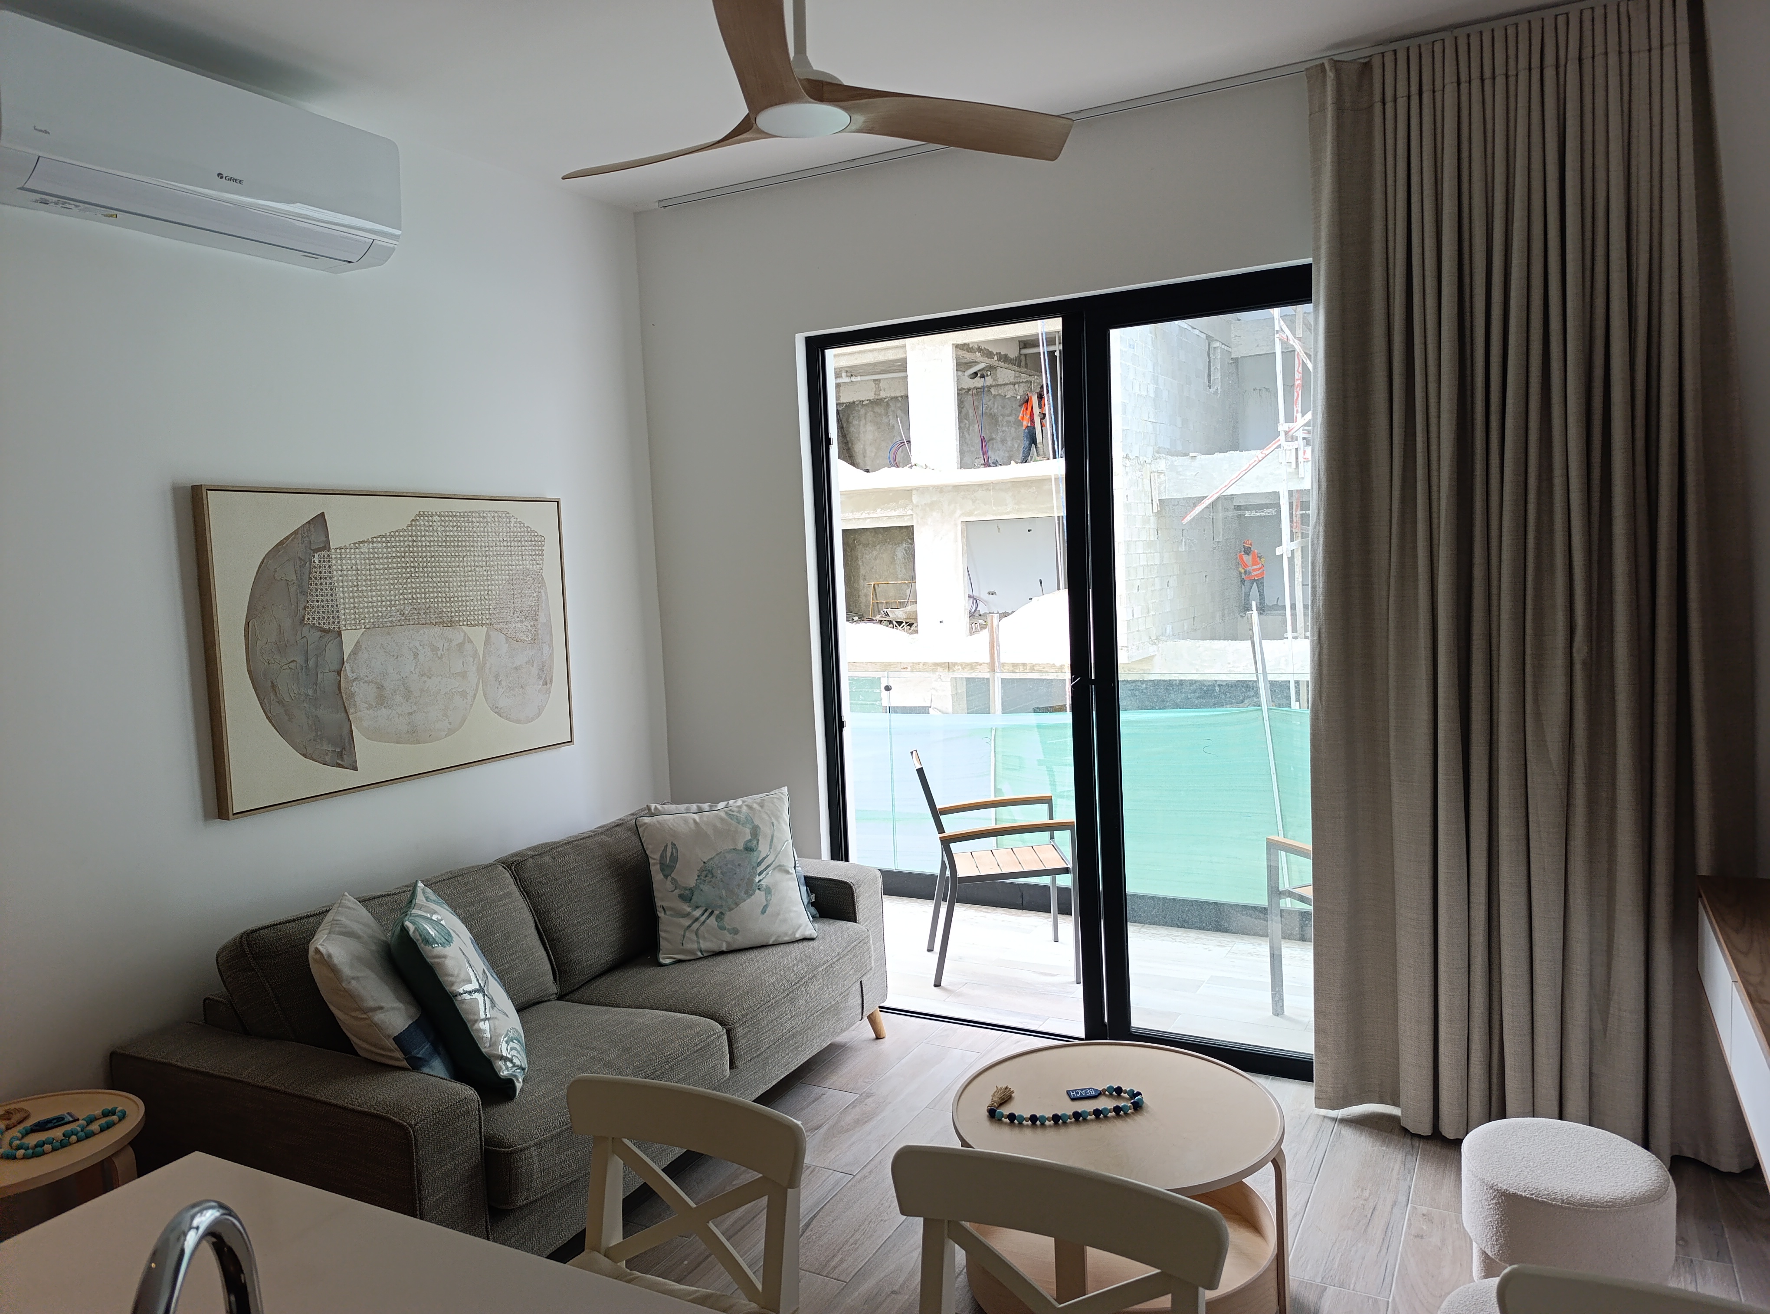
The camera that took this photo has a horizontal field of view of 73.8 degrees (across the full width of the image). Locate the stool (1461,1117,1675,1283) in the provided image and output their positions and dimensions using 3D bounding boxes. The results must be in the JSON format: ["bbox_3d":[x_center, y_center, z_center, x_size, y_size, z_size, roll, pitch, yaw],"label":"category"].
[{"bbox_3d":[1.354,1.154,2.356,0.365,0.310,0.365,0,5,26],"label":"stool"}]

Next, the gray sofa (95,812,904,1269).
[{"bbox_3d":[-0.819,0.936,3.143,0.880,0.800,1.870,0,5,27],"label":"gray sofa"}]

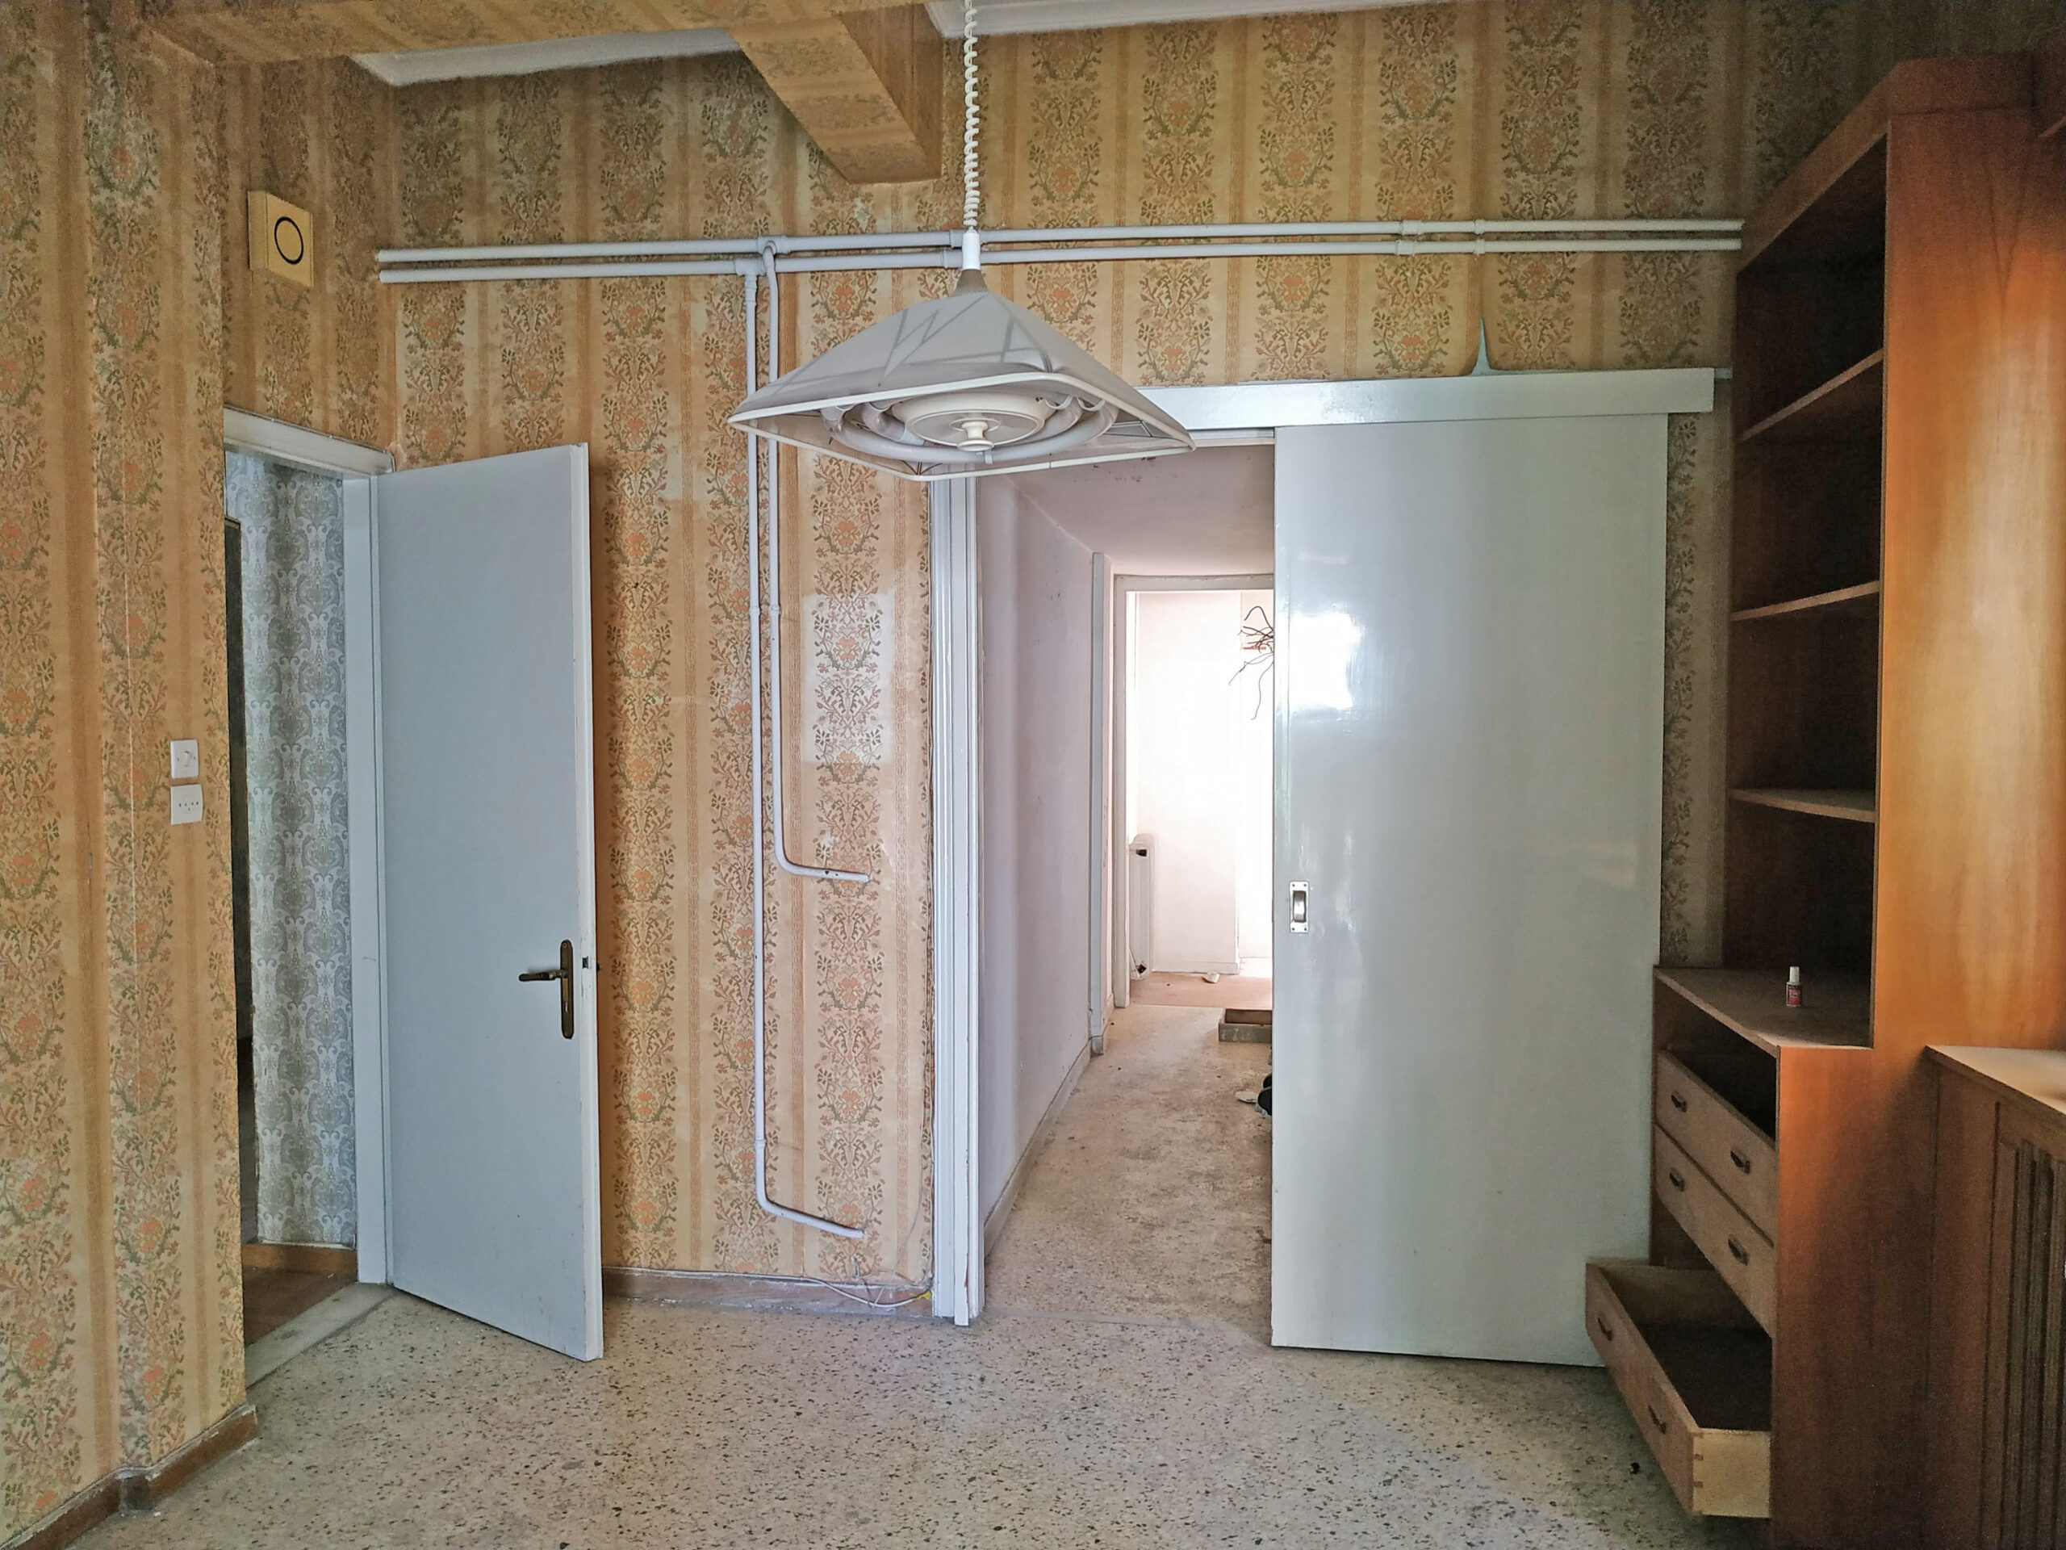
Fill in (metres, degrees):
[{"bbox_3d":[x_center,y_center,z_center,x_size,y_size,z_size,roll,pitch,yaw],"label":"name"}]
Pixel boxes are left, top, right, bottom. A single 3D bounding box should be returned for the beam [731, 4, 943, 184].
[{"bbox_3d":[-0.391,-1.566,3.003,0.223,0.350,0.792,0,2,9],"label":"beam"}]

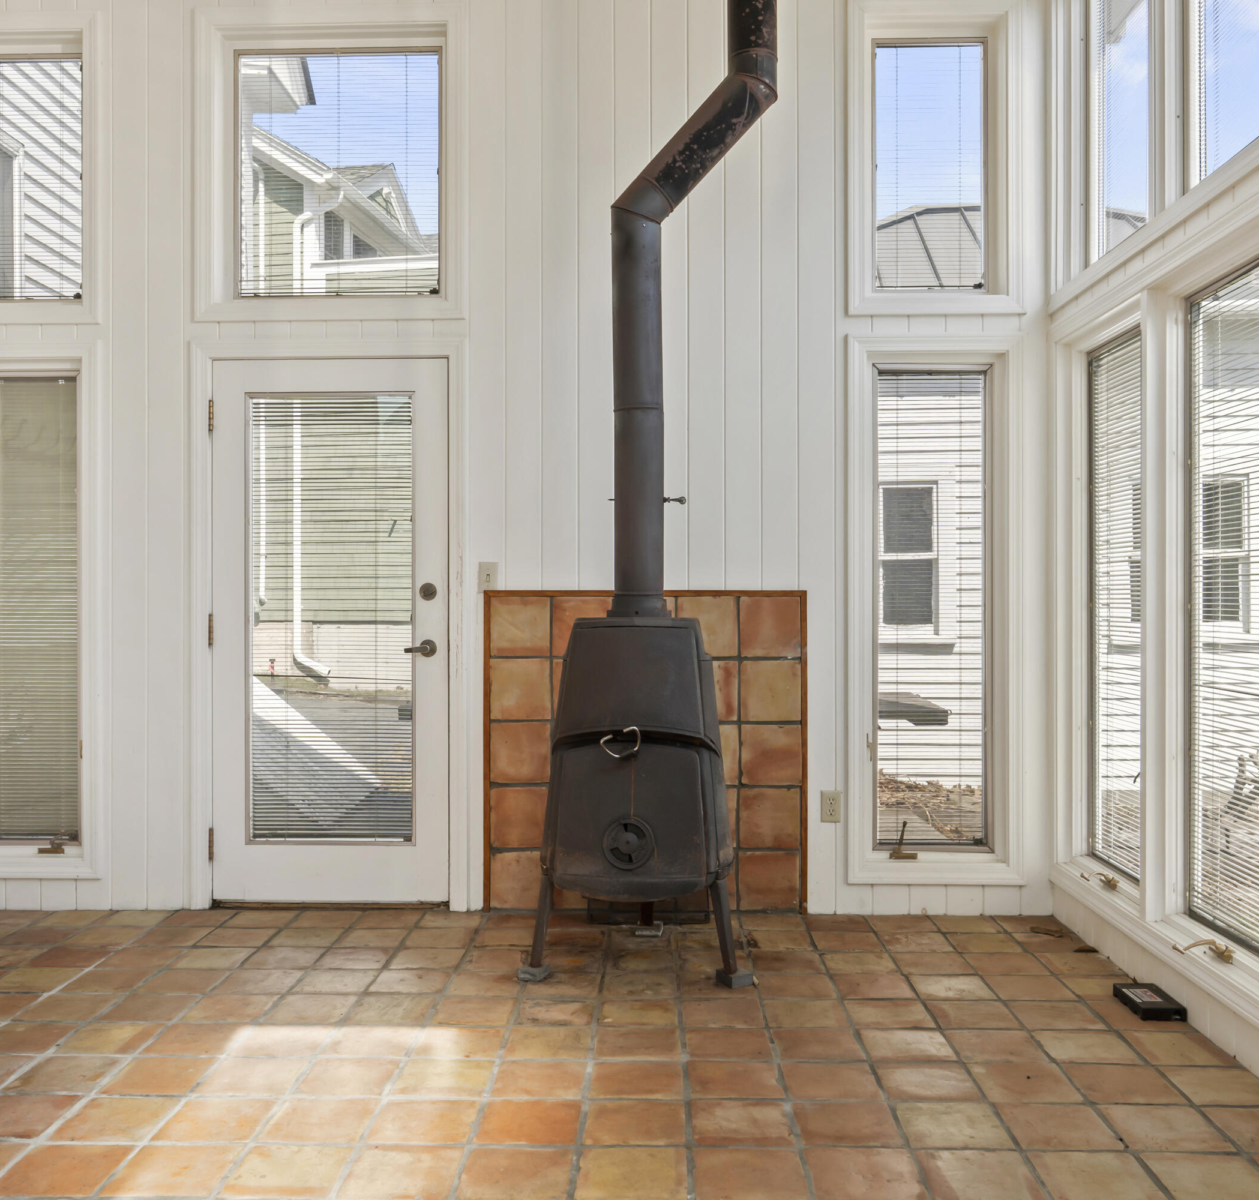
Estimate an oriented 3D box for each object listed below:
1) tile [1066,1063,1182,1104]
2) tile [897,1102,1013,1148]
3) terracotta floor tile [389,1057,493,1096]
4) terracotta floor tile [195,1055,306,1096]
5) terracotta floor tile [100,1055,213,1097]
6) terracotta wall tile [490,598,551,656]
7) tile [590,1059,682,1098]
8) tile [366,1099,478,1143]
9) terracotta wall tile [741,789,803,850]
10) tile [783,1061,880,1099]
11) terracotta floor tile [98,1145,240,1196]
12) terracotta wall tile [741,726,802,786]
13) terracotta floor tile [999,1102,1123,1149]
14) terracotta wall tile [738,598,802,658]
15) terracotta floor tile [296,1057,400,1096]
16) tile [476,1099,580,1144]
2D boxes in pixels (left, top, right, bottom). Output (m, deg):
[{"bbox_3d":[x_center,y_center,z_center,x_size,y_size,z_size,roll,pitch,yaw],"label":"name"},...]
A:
[{"bbox_3d":[1.186,1.169,2.882,0.219,0.013,0.223,0,0,1],"label":"tile"},{"bbox_3d":[0.709,1.161,2.641,0.212,0.016,0.225,0,0,2],"label":"tile"},{"bbox_3d":[-0.453,1.162,2.912,0.214,0.016,0.223,0,0,2],"label":"terracotta floor tile"},{"bbox_3d":[-0.881,1.129,2.826,0.212,0.015,0.208,0,0,1],"label":"terracotta floor tile"},{"bbox_3d":[-1.147,1.163,2.919,0.206,0.016,0.225,0,0,2],"label":"terracotta floor tile"},{"bbox_3d":[-0.401,0.099,4.432,0.225,0.221,0.020,0,0,1],"label":"terracotta wall tile"},{"bbox_3d":[0.020,1.170,2.910,0.221,0.013,0.218,0,0,1],"label":"tile"},{"bbox_3d":[-0.450,1.160,2.652,0.216,0.020,0.221,0,0,1],"label":"tile"},{"bbox_3d":[0.504,0.781,4.285,0.212,0.207,0.013,0,0,2],"label":"terracotta wall tile"},{"bbox_3d":[0.471,1.127,2.792,0.214,0.015,0.202,0,0,1],"label":"tile"},{"bbox_3d":[-0.928,1.163,2.438,0.211,0.016,0.222,0,0,2],"label":"terracotta floor tile"},{"bbox_3d":[0.519,0.571,4.407,0.223,0.219,0.020,0,0,1],"label":"terracotta wall tile"},{"bbox_3d":[0.948,1.171,2.654,0.220,0.013,0.225,0,0,1],"label":"terracotta floor tile"},{"bbox_3d":[0.520,0.099,4.408,0.222,0.222,0.020,0,0,1],"label":"terracotta wall tile"},{"bbox_3d":[-0.673,1.160,2.896,0.216,0.020,0.221,0,0,1],"label":"terracotta floor tile"},{"bbox_3d":[-0.222,1.162,2.665,0.214,0.016,0.223,0,0,2],"label":"tile"}]

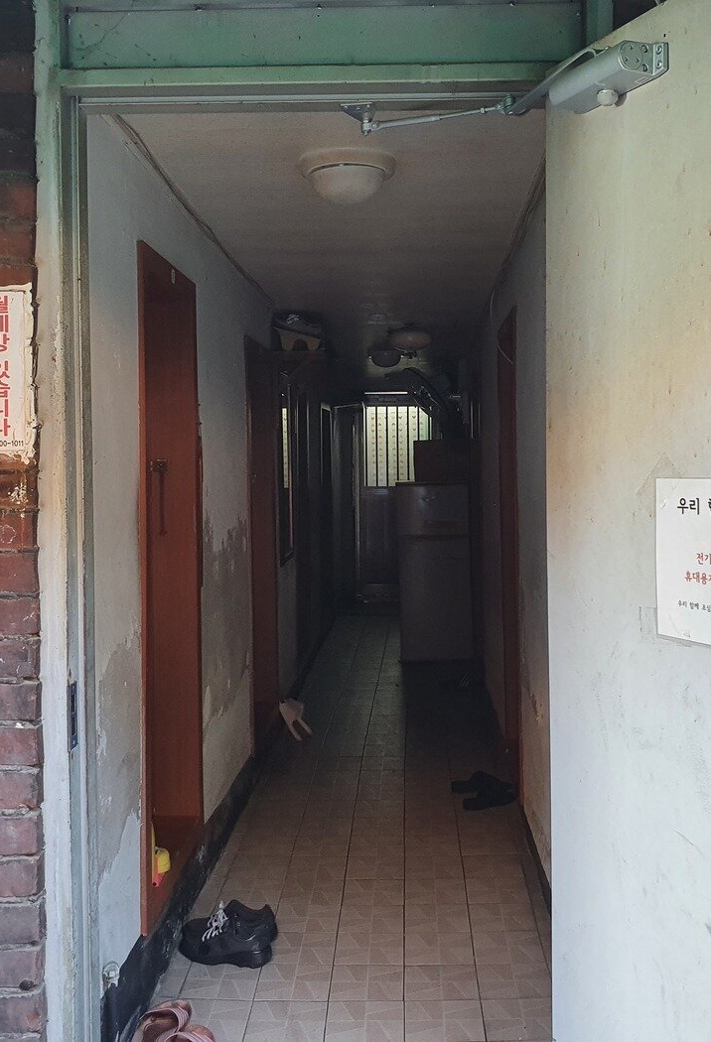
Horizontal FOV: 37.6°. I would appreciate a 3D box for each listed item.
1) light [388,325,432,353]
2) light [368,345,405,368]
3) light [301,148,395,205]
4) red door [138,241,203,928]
[{"bbox_3d":[0.323,-1.087,6.259,0.260,0.125,0.260,0,2,3],"label":"light"},{"bbox_3d":[0.217,-1.139,7.302,0.258,0.125,0.258,0,2,3],"label":"light"},{"bbox_3d":[-0.020,-0.947,2.927,0.266,0.112,0.266,0,2,3],"label":"light"},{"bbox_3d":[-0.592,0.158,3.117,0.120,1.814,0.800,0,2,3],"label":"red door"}]

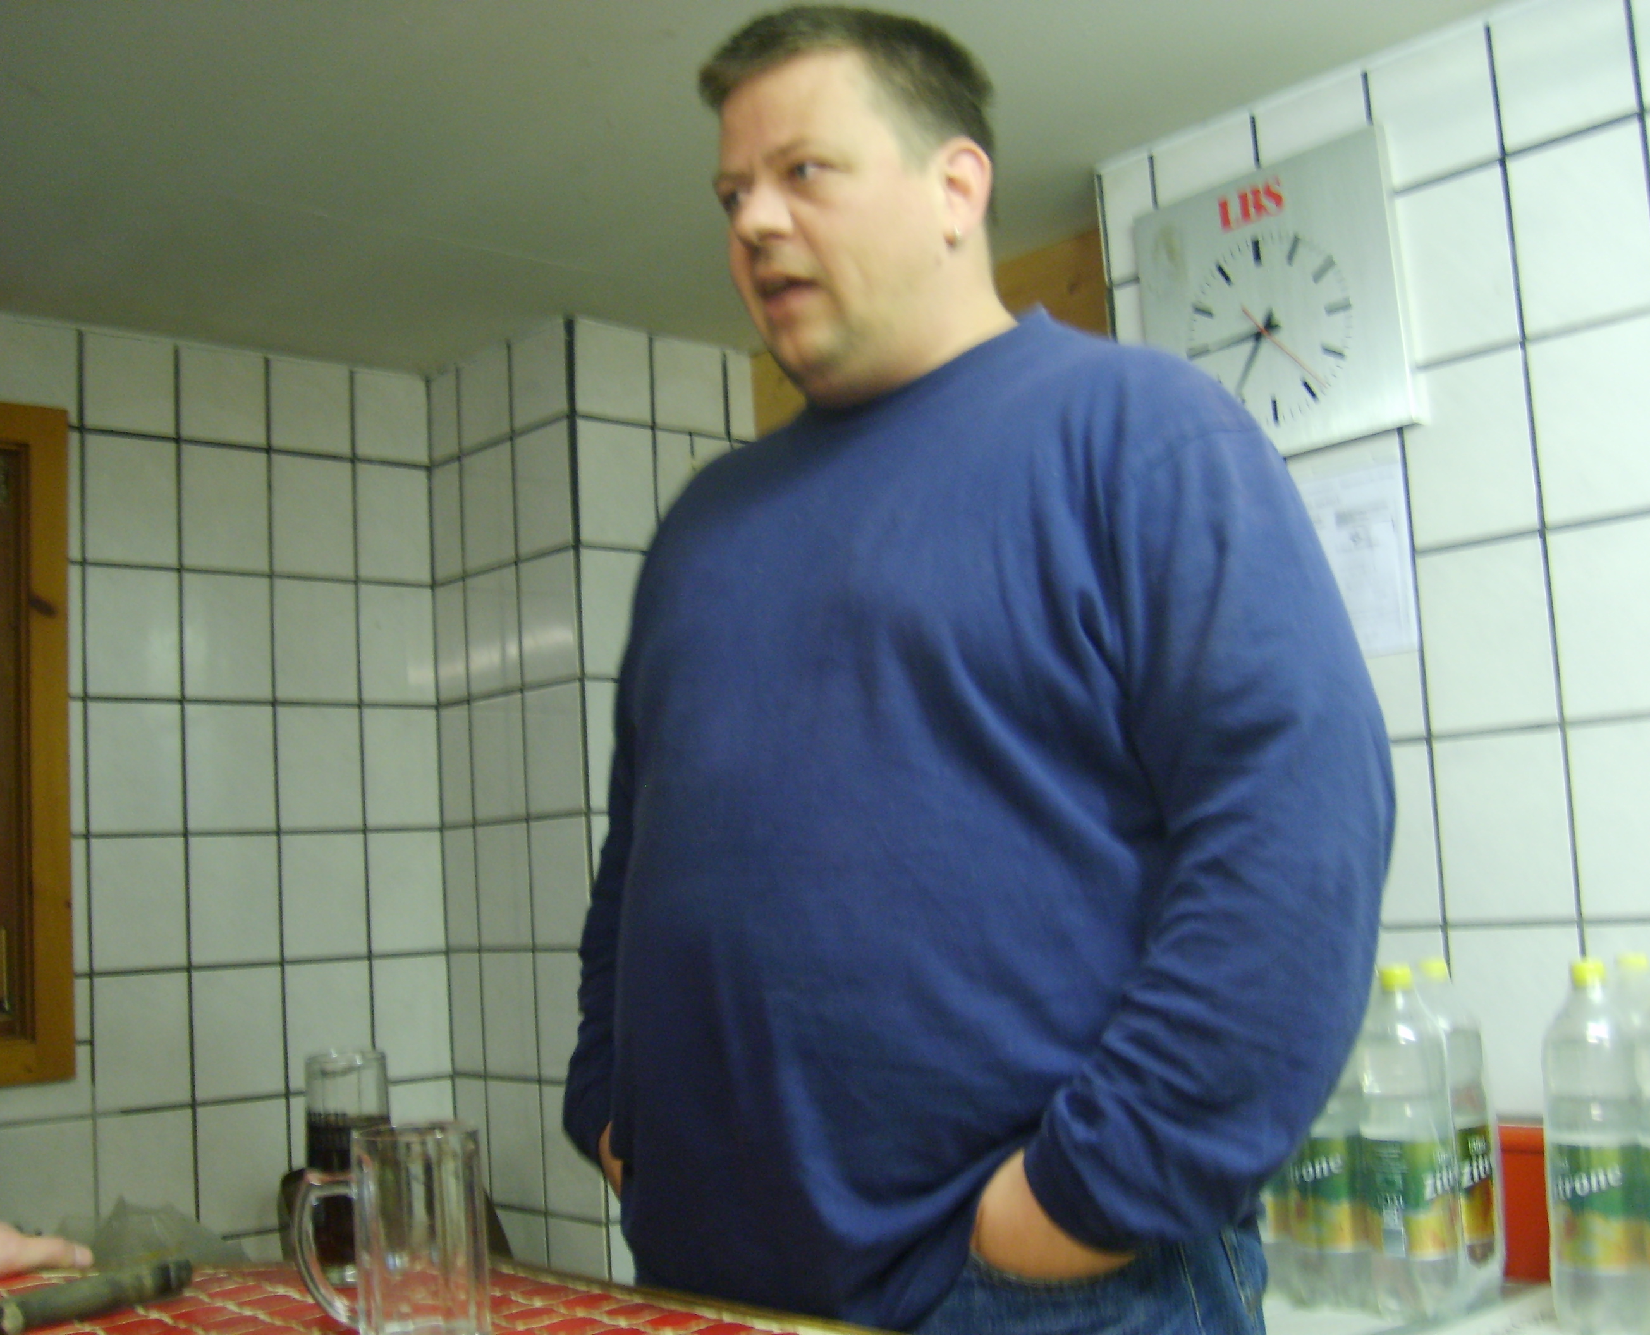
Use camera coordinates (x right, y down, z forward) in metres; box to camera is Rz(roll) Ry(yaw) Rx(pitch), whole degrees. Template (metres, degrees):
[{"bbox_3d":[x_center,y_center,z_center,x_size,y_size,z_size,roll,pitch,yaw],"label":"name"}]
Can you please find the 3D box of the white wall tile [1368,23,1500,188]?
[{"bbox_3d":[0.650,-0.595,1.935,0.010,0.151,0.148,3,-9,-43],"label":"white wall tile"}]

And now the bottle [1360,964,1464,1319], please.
[{"bbox_3d":[0.562,0.453,1.740,0.087,0.323,0.087,2,-9,-44],"label":"bottle"}]

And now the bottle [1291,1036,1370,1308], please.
[{"bbox_3d":[0.503,0.464,1.802,0.087,0.323,0.087,2,-9,-44],"label":"bottle"}]

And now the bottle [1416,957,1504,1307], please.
[{"bbox_3d":[0.625,0.456,1.800,0.087,0.323,0.087,2,-9,-44],"label":"bottle"}]

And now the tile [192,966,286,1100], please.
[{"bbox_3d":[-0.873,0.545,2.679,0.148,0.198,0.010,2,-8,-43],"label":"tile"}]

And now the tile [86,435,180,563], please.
[{"bbox_3d":[-1.040,-0.247,2.700,0.145,0.198,0.010,2,-9,-44],"label":"tile"}]

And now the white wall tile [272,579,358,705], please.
[{"bbox_3d":[-0.816,-0.040,2.882,0.145,0.198,0.010,2,-9,-44],"label":"white wall tile"}]

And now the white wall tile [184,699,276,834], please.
[{"bbox_3d":[-0.899,0.152,2.720,0.148,0.198,0.010,2,-8,-43],"label":"white wall tile"}]

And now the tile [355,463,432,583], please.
[{"bbox_3d":[-0.724,-0.238,3.017,0.139,0.200,0.010,2,-8,-42],"label":"tile"}]

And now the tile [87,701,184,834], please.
[{"bbox_3d":[-1.025,0.152,2.682,0.150,0.200,0.010,2,-8,-42],"label":"tile"}]

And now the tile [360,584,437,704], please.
[{"bbox_3d":[-0.710,-0.036,2.983,0.139,0.198,0.010,2,-9,-44],"label":"tile"}]

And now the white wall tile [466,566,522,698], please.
[{"bbox_3d":[-0.526,-0.054,2.877,0.010,0.200,0.150,3,-8,-43],"label":"white wall tile"}]

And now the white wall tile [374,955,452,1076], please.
[{"bbox_3d":[-0.676,0.568,2.929,0.139,0.200,0.010,2,-8,-42],"label":"white wall tile"}]

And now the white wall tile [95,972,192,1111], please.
[{"bbox_3d":[-0.992,0.542,2.616,0.145,0.198,0.010,2,-9,-44],"label":"white wall tile"}]

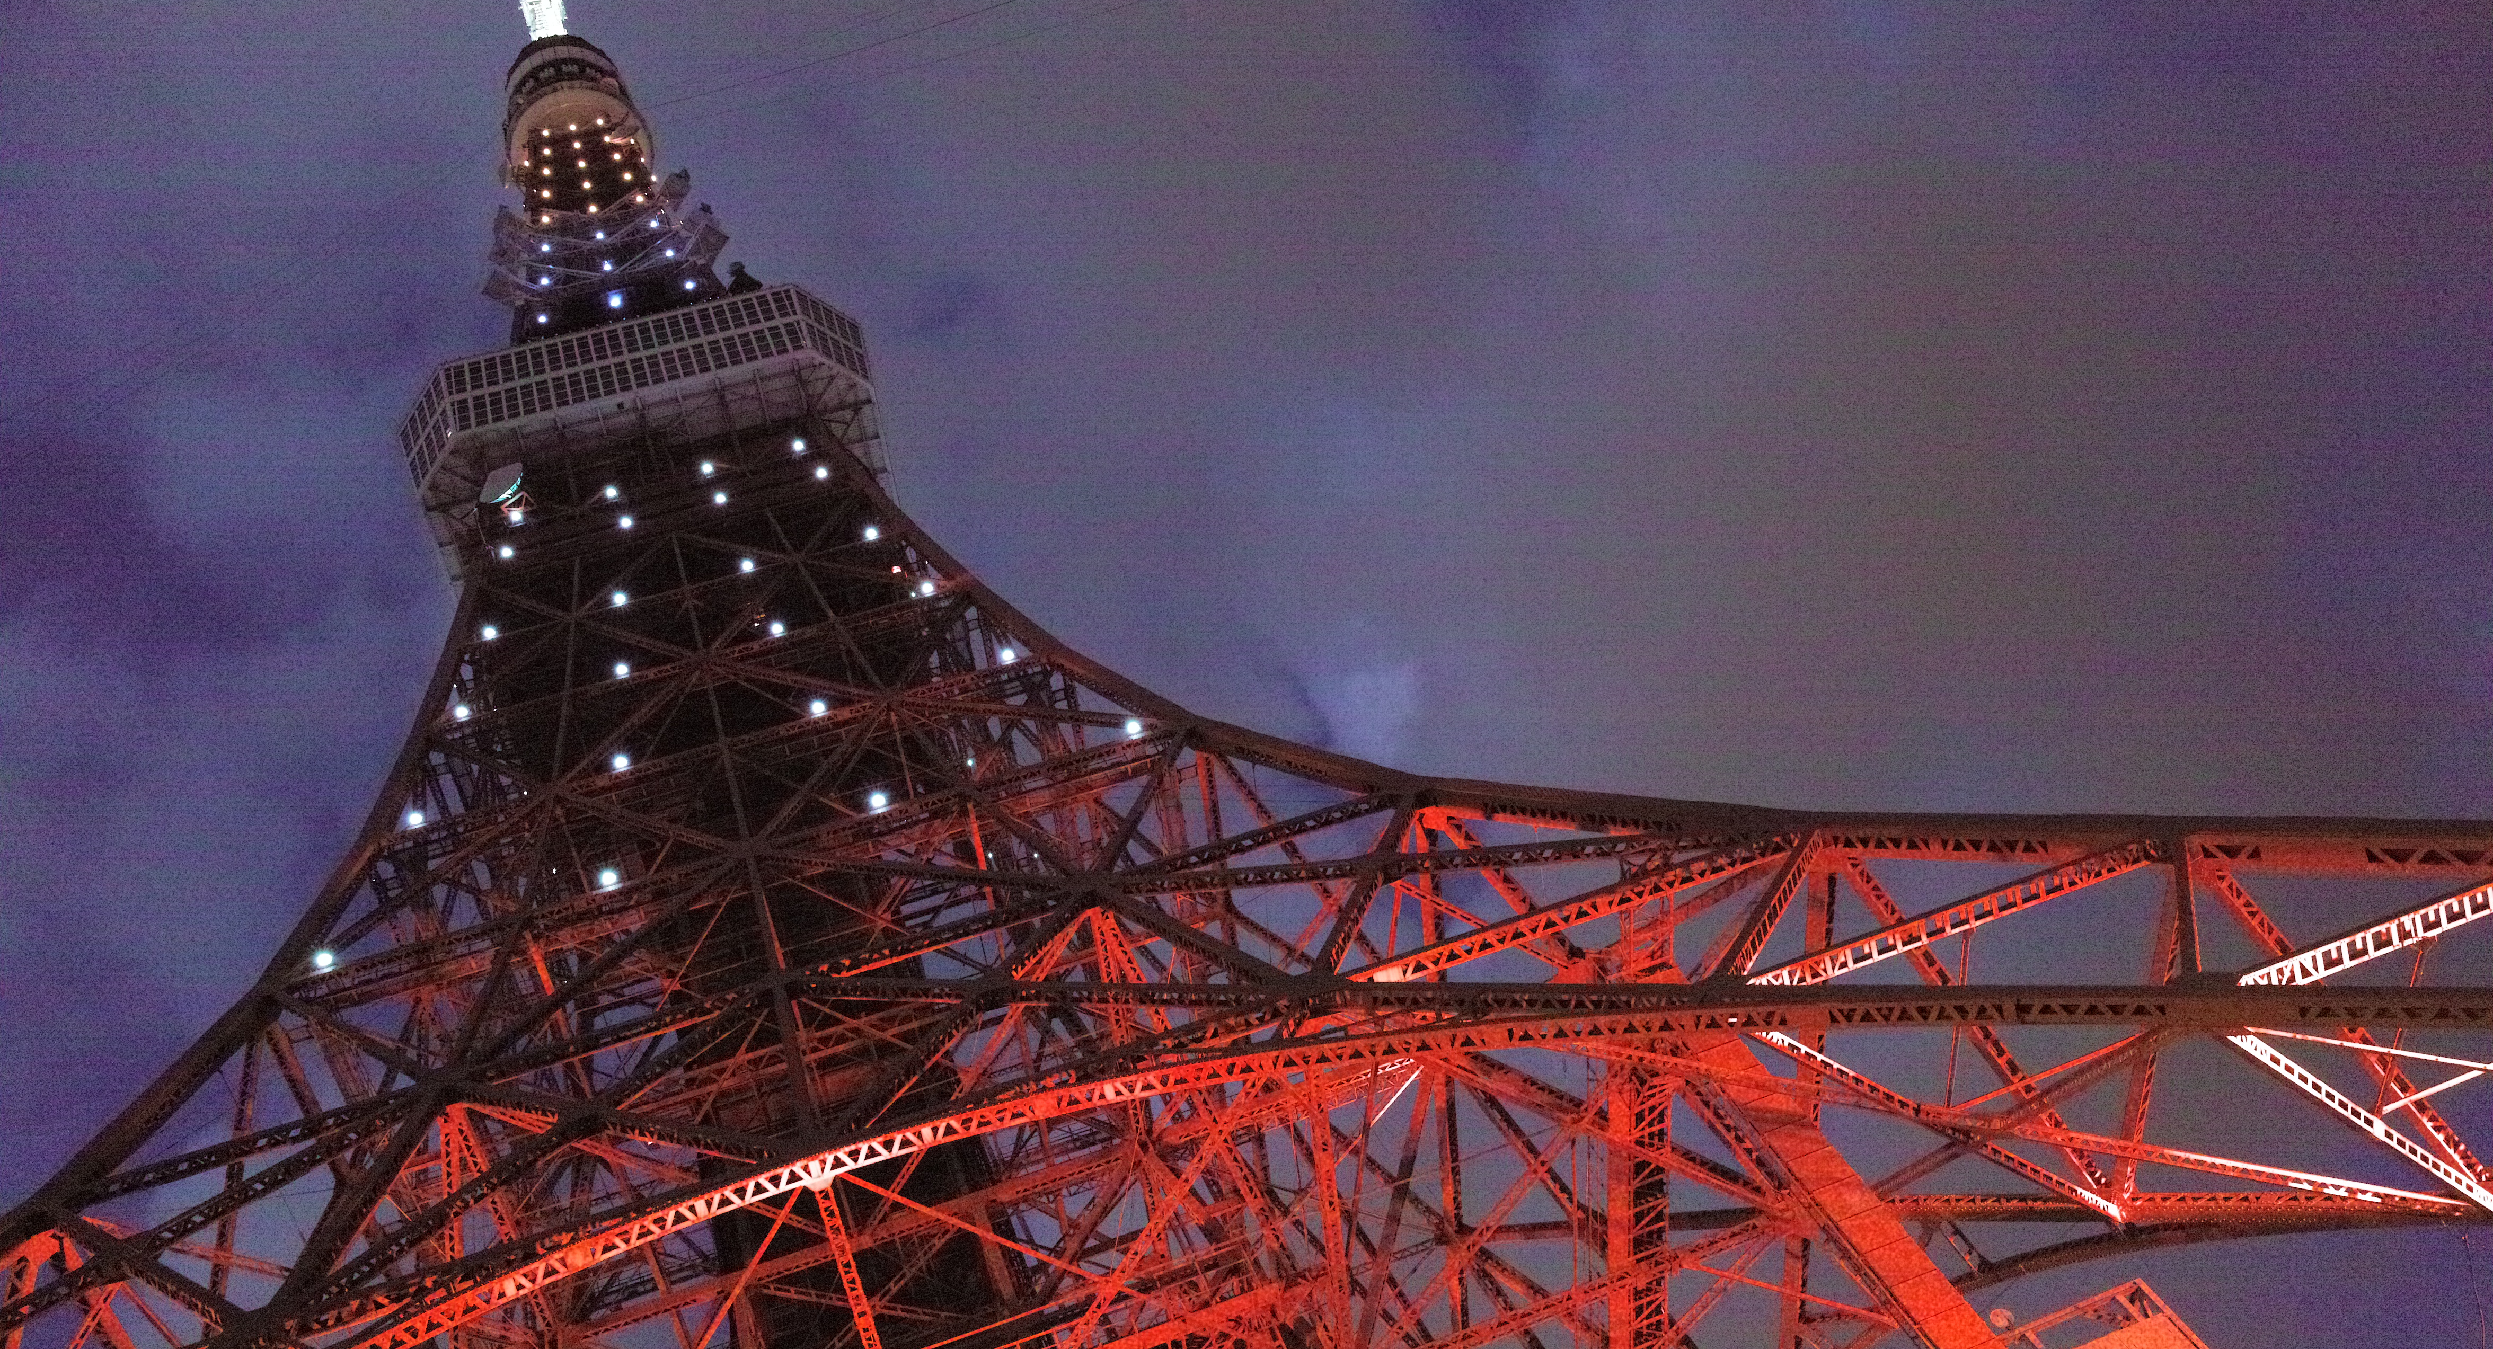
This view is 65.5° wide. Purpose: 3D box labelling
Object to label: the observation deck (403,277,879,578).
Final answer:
[{"bbox_3d":[-37.325,-7.681,129.719,30.040,10.280,30.040,-16,-56,-14],"label":"observation deck"}]

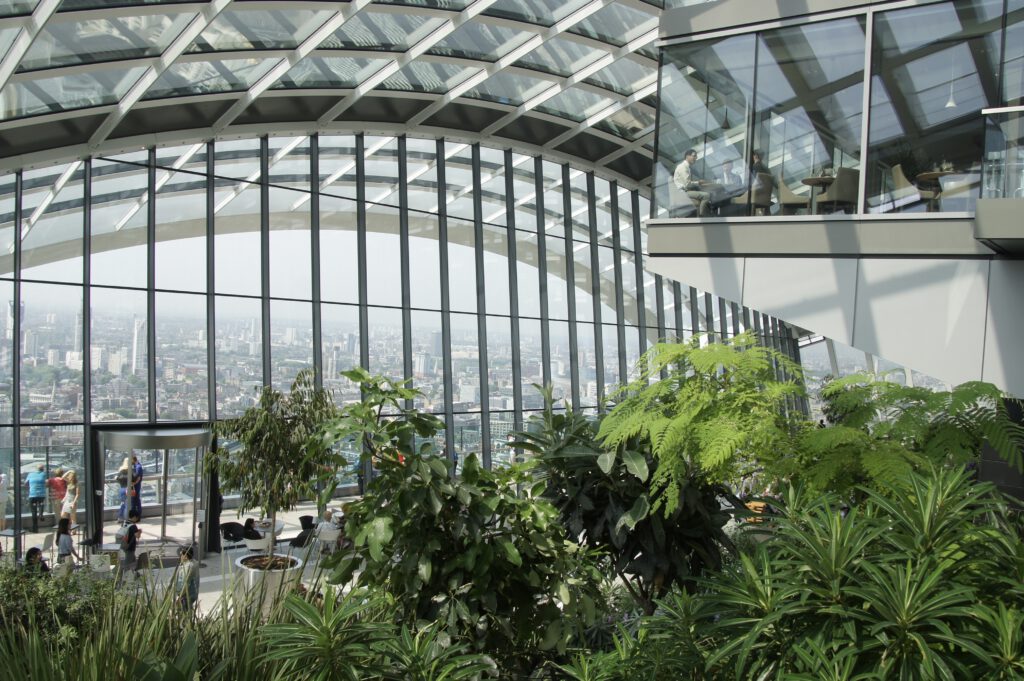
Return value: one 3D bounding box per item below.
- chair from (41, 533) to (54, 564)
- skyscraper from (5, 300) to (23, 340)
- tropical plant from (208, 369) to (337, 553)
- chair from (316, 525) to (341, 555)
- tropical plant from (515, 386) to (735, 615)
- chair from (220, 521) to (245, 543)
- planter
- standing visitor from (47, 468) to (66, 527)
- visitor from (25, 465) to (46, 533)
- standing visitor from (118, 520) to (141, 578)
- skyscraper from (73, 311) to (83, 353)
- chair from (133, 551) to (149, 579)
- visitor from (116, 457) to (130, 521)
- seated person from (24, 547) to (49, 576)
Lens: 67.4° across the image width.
[{"bbox_3d":[-10.026,4.558,16.501,0.520,0.780,0.500,3,1,6],"label":"chair"},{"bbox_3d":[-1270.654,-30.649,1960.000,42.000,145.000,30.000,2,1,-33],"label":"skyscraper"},{"bbox_3d":[-4.313,2.194,13.774,2.350,3.350,2.200,3,1,-18],"label":"tropical plant"},{"bbox_3d":[-4.324,4.834,18.353,0.520,0.740,0.540,3,1,0],"label":"chair"},{"bbox_3d":[1.080,1.522,7.300,1.900,2.000,1.800,3,1,9],"label":"tropical plant"},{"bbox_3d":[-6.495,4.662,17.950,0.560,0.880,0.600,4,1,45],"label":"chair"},{"bbox_3d":[-4.722,4.809,14.870,1.240,0.980,1.240,3,1,-19],"label":"planter"},{"bbox_3d":[-11.607,4.019,19.653,0.540,1.600,0.460,2,1,-23],"label":"standing visitor"},{"bbox_3d":[-11.974,3.940,19.339,0.560,1.730,0.460,2,1,-27],"label":"visitor"},{"bbox_3d":[-7.846,4.335,15.703,0.500,1.700,0.520,2,1,-44],"label":"standing visitor"},{"bbox_3d":[-1073.971,-12.445,1910.000,28.000,122.000,24.000,3,1,-30],"label":"skyscraper"},{"bbox_3d":[-7.611,4.691,15.714,0.520,0.780,0.500,3,1,18],"label":"chair"},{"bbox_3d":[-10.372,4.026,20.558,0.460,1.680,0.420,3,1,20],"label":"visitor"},{"bbox_3d":[-8.976,4.528,14.412,0.750,1.250,0.520,3,1,-21],"label":"seated person"}]

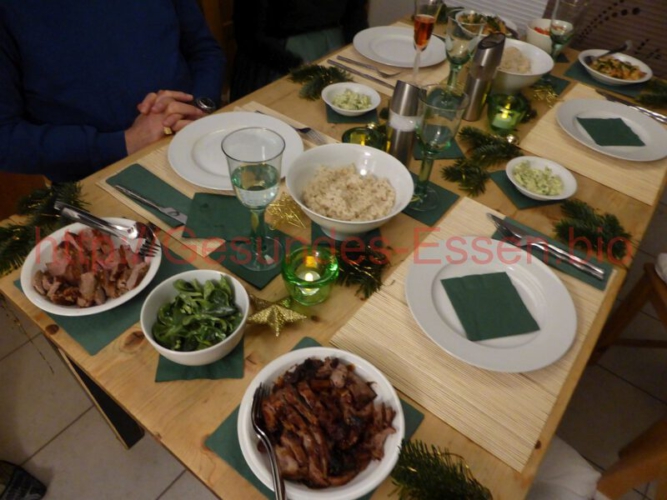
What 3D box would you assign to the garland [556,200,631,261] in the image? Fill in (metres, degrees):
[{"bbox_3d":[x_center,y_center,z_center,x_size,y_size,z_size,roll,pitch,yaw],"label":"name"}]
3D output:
[{"bbox_3d":[0.497,-0.040,0.910,0.147,0.042,0.135,30,51,21],"label":"garland"}]

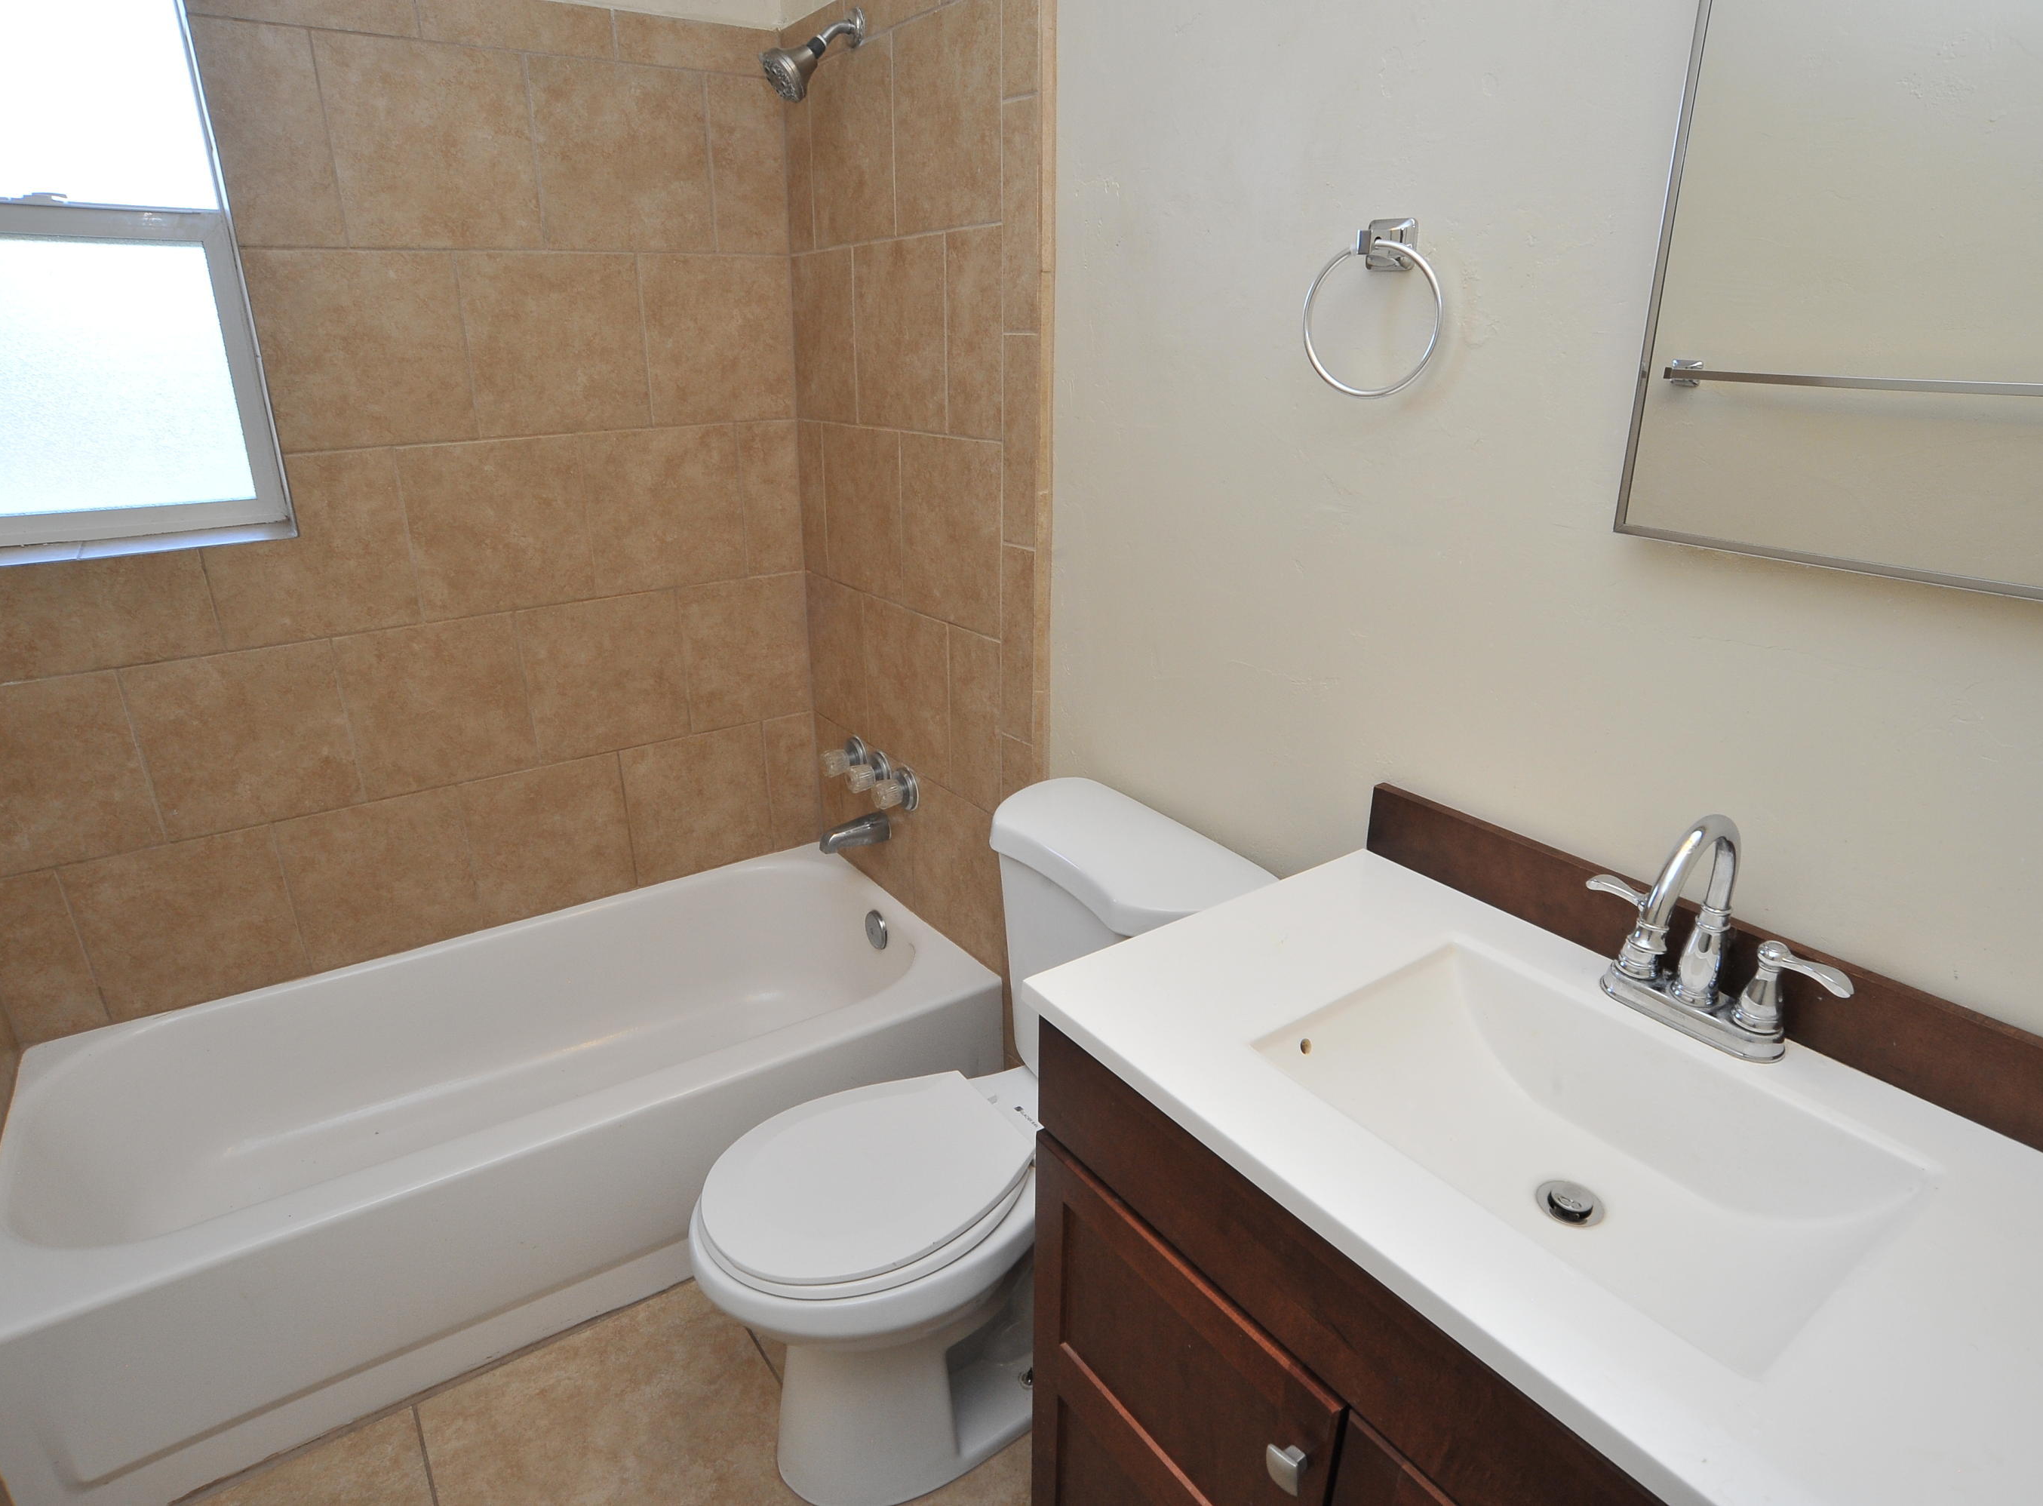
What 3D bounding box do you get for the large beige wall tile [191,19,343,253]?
[{"bbox_3d":[-1.120,-0.920,1.692,0.142,0.298,0.010,-15,26,-33],"label":"large beige wall tile"}]

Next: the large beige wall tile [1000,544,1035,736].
[{"bbox_3d":[-0.001,-0.170,1.794,0.010,0.304,0.087,-14,25,-33],"label":"large beige wall tile"}]

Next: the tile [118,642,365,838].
[{"bbox_3d":[-1.292,-0.023,1.895,0.304,0.304,0.010,-14,25,-33],"label":"tile"}]

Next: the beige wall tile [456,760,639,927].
[{"bbox_3d":[-0.922,0.164,2.226,0.305,0.298,0.010,-14,24,-33],"label":"beige wall tile"}]

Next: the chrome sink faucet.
[{"bbox_3d":[0.555,0.145,0.940,0.139,0.207,0.222,-15,26,-33],"label":"chrome sink faucet"}]

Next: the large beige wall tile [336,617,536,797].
[{"bbox_3d":[-1.052,-0.084,2.054,0.304,0.304,0.010,-14,25,-33],"label":"large beige wall tile"}]

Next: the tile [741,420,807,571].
[{"bbox_3d":[-0.509,-0.510,2.304,0.125,0.304,0.010,-14,25,-33],"label":"tile"}]

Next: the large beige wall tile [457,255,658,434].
[{"bbox_3d":[-0.811,-0.718,1.981,0.305,0.306,0.010,-14,24,-33],"label":"large beige wall tile"}]

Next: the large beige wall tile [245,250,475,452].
[{"bbox_3d":[-1.059,-0.657,1.829,0.300,0.304,0.010,-14,25,-33],"label":"large beige wall tile"}]

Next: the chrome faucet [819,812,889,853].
[{"bbox_3d":[-0.338,0.161,2.303,0.153,0.059,0.056,-15,26,-33],"label":"chrome faucet"}]

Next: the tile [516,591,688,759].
[{"bbox_3d":[-0.802,-0.149,2.200,0.305,0.305,0.010,-14,24,-33],"label":"tile"}]

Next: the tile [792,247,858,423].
[{"bbox_3d":[-0.368,-0.774,2.116,0.010,0.306,0.267,-14,24,-33],"label":"tile"}]

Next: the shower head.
[{"bbox_3d":[-0.326,-1.095,1.768,0.170,0.143,0.076,-15,26,-33],"label":"shower head"}]

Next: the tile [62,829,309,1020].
[{"bbox_3d":[-1.412,0.283,1.932,0.299,0.291,0.010,-15,26,-33],"label":"tile"}]

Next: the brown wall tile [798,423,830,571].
[{"bbox_3d":[-0.417,-0.506,2.293,0.010,0.304,0.115,-14,25,-33],"label":"brown wall tile"}]

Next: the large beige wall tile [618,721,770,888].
[{"bbox_3d":[-0.681,0.100,2.419,0.299,0.312,0.010,-15,26,-33],"label":"large beige wall tile"}]

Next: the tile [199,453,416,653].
[{"bbox_3d":[-1.168,-0.340,1.851,0.305,0.308,0.010,-14,24,-33],"label":"tile"}]

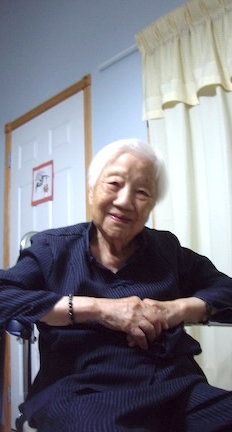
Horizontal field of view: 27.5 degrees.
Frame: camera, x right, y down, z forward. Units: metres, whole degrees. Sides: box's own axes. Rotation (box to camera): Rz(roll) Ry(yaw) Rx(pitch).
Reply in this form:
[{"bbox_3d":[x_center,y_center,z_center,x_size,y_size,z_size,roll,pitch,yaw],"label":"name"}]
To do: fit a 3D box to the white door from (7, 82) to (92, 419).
[{"bbox_3d":[-0.427,0.299,2.895,0.060,2.070,0.870,9,-16,-43],"label":"white door"}]

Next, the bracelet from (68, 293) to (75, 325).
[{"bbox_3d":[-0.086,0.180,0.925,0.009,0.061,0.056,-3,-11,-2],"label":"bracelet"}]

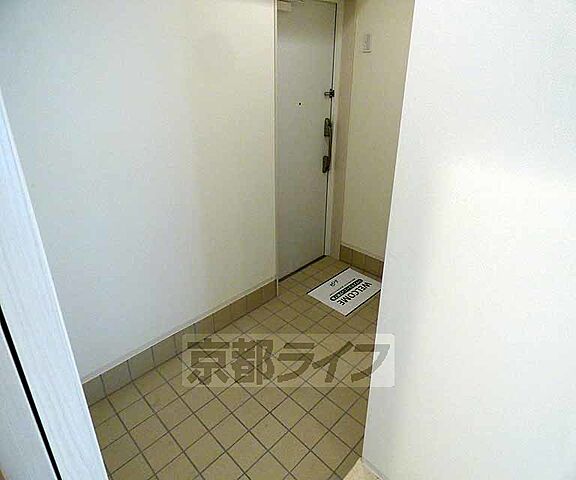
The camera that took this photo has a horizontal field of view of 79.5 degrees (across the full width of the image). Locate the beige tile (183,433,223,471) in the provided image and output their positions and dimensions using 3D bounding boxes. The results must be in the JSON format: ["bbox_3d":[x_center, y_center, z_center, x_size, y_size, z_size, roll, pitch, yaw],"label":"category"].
[{"bbox_3d":[-0.414,1.062,1.734,0.146,0.010,0.146,25,36,39],"label":"beige tile"}]

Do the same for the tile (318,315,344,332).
[{"bbox_3d":[0.329,0.620,2.584,0.147,0.010,0.147,-25,36,-39],"label":"tile"}]

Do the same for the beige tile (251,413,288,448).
[{"bbox_3d":[-0.100,1.012,1.832,0.145,0.010,0.145,24,36,39],"label":"beige tile"}]

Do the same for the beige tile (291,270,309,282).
[{"bbox_3d":[0.103,0.334,3.141,0.146,0.010,0.146,25,36,39],"label":"beige tile"}]

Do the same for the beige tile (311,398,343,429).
[{"bbox_3d":[0.217,0.966,1.936,0.146,0.010,0.146,24,36,39],"label":"beige tile"}]

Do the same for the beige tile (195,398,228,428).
[{"bbox_3d":[-0.415,0.965,1.921,0.146,0.010,0.146,25,36,39],"label":"beige tile"}]

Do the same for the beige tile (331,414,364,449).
[{"bbox_3d":[0.324,1.014,1.843,0.146,0.010,0.146,24,36,39],"label":"beige tile"}]

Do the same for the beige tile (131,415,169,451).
[{"bbox_3d":[-0.730,1.014,1.826,0.146,0.010,0.146,25,36,39],"label":"beige tile"}]

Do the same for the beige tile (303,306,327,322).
[{"bbox_3d":[0.223,0.572,2.679,0.147,0.010,0.147,-25,36,-39],"label":"beige tile"}]

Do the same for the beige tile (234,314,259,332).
[{"bbox_3d":[-0.314,0.623,2.585,0.145,0.010,0.145,24,36,39],"label":"beige tile"}]

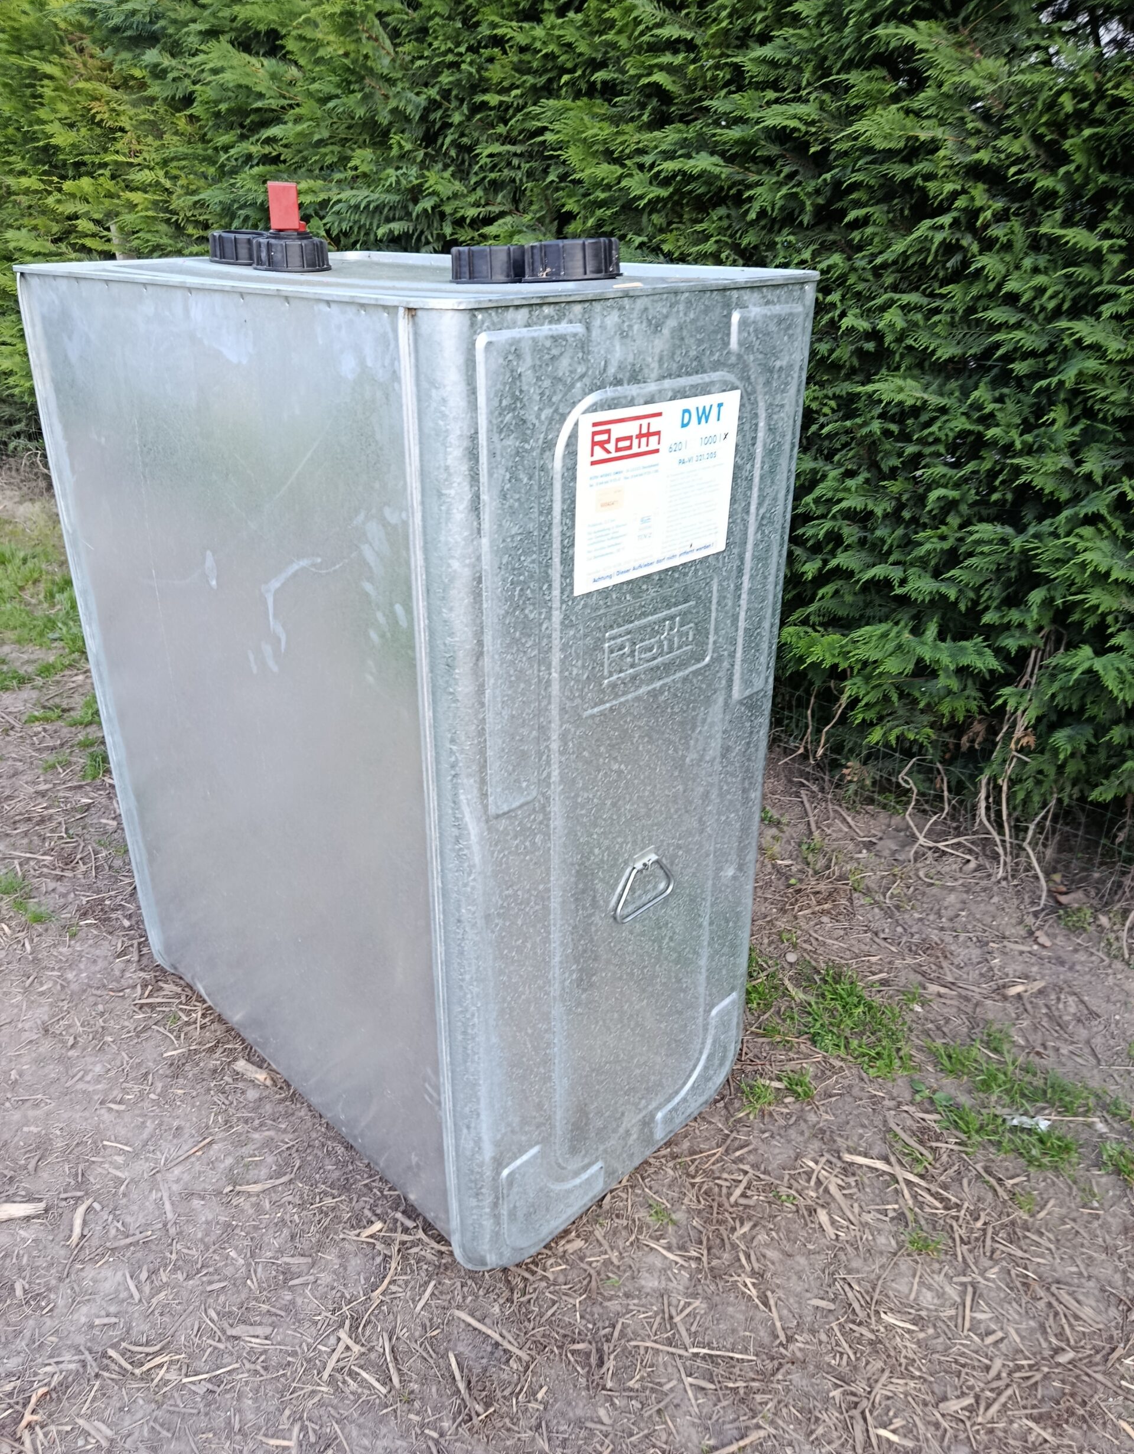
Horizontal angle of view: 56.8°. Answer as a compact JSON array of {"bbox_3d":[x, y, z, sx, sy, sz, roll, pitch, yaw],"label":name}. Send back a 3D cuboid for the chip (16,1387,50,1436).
[{"bbox_3d":[-0.758,0.976,1.493,0.020,0.010,0.065,0,25,1],"label":"chip"}]

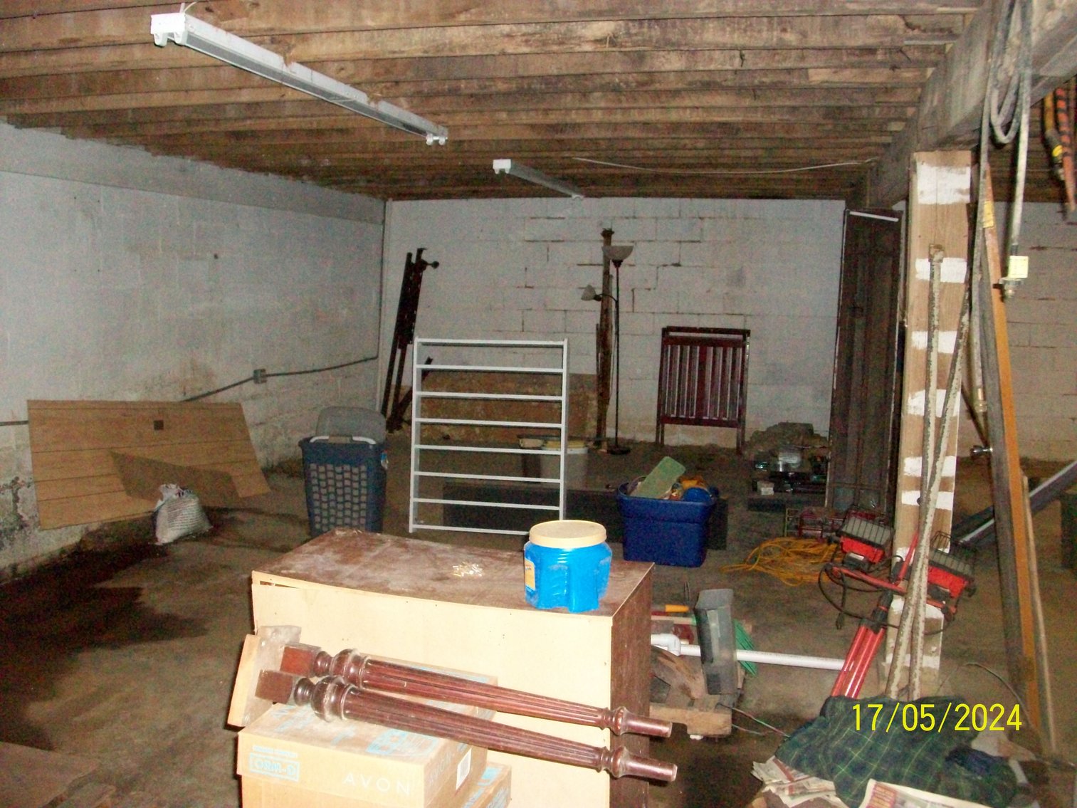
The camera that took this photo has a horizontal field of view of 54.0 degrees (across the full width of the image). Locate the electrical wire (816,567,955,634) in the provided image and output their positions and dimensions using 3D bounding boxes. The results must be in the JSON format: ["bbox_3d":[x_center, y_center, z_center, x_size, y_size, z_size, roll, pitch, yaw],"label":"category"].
[{"bbox_3d":[1.309,0.743,4.000,0.500,0.250,0.170,2,7,13],"label":"electrical wire"}]

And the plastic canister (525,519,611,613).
[{"bbox_3d":[0.057,0.298,1.972,0.158,0.143,0.158,1,7,0],"label":"plastic canister"}]

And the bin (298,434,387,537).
[{"bbox_3d":[-1.090,0.485,6.049,0.455,0.590,0.330,2,7,9],"label":"bin"}]

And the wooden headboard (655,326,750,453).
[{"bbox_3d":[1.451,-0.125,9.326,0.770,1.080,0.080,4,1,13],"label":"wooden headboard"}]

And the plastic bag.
[{"bbox_3d":[-2.043,0.598,6.086,0.290,0.330,0.250,1,7,2],"label":"plastic bag"}]

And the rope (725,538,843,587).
[{"bbox_3d":[1.341,0.821,5.776,0.640,0.060,0.900,2,7,13],"label":"rope"}]

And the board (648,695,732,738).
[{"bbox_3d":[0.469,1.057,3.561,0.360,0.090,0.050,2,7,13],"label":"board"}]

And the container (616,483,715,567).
[{"bbox_3d":[0.705,0.657,5.777,0.500,0.365,0.410,4,7,22],"label":"container"}]

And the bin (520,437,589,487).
[{"bbox_3d":[0.099,0.482,7.023,0.420,0.400,0.330,2,7,13],"label":"bin"}]

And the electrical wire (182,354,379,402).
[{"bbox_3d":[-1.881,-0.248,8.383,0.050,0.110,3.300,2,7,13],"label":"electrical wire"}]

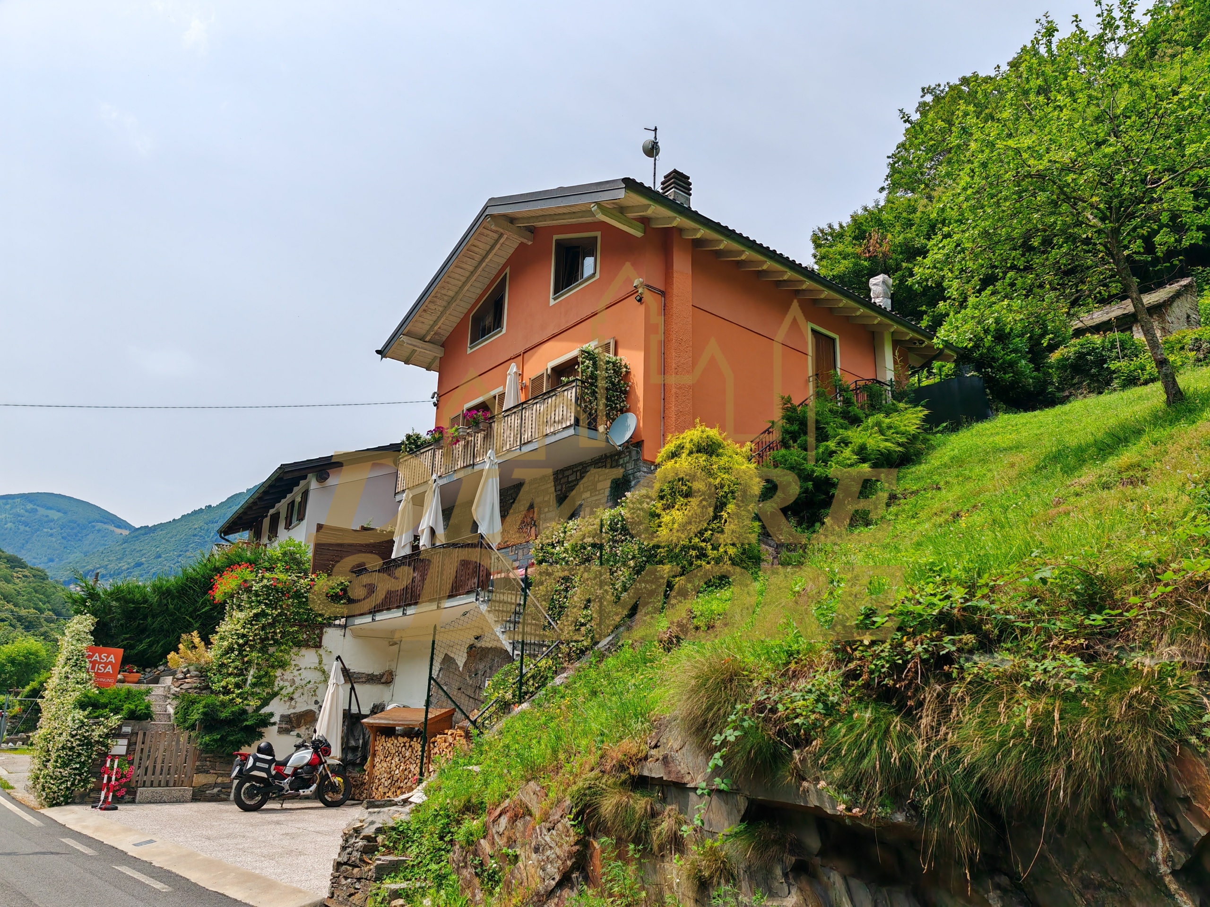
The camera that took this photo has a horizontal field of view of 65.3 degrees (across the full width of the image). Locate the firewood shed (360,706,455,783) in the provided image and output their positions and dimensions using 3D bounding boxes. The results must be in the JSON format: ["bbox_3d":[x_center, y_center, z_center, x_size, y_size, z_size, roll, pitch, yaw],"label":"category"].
[{"bbox_3d":[-4.193,6.510,20.357,1.600,1.850,1.200,-7,-19,25],"label":"firewood shed"}]

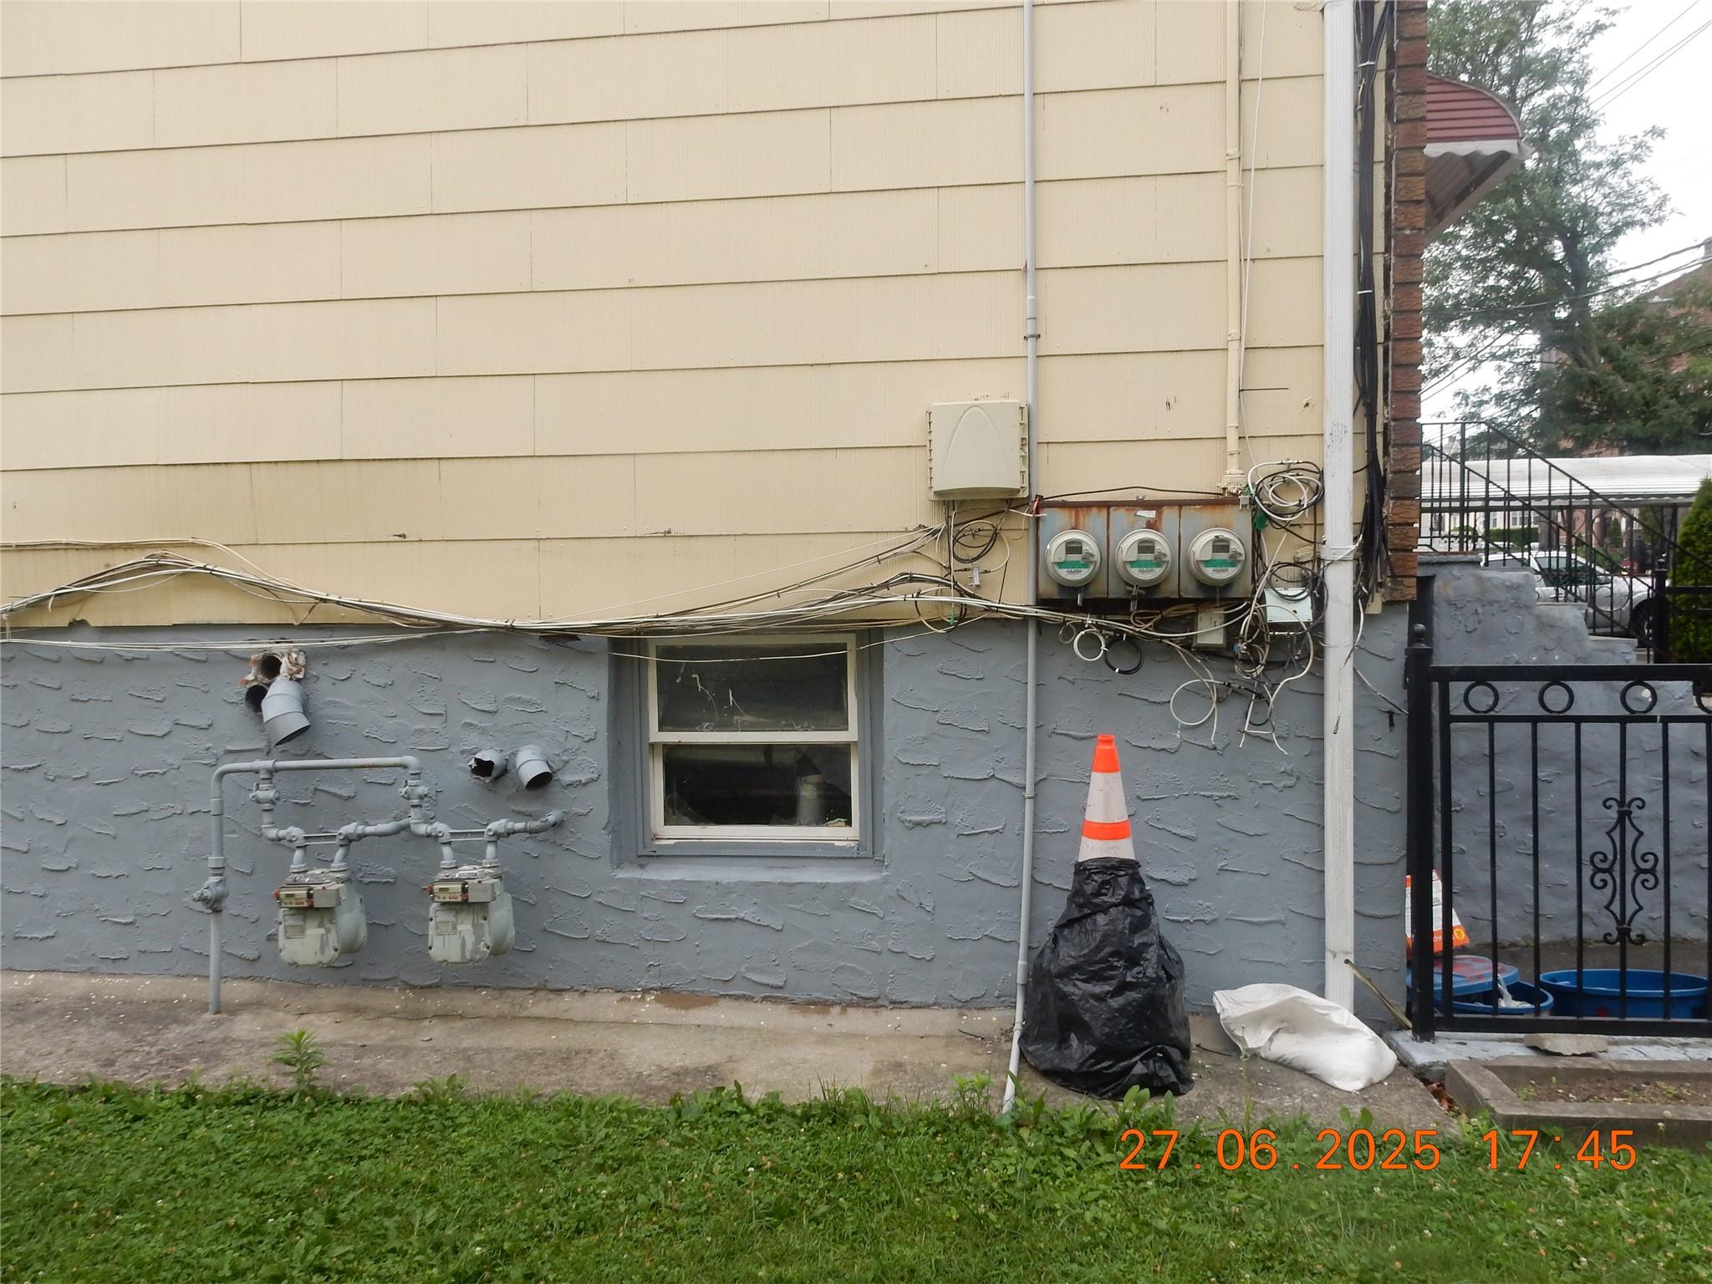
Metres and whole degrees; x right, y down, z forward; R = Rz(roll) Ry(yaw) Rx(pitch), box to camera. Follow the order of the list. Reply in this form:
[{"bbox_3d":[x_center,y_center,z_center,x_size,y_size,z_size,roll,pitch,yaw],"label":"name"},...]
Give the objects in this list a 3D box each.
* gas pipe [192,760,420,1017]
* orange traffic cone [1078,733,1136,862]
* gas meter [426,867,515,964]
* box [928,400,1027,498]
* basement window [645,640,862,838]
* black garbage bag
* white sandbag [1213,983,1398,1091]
[{"bbox_3d":[-1.876,0.849,4.310,0.790,0.890,0.120,0,3,7],"label":"gas pipe"},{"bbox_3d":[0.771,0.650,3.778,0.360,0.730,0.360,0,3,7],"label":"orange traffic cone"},{"bbox_3d":[-1.327,0.938,4.264,0.235,0.320,0.220,-1,3,4],"label":"gas meter"},{"bbox_3d":[0.405,-0.637,4.112,0.320,0.325,0.110,0,3,7],"label":"box"},{"bbox_3d":[-0.365,0.347,4.435,0.765,0.745,0.100,0,3,7],"label":"basement window"},{"bbox_3d":[0.749,0.976,3.746,0.490,0.610,0.490,0,3,7],"label":"black garbage bag"},{"bbox_3d":[1.348,1.177,3.729,0.540,0.200,0.330,1,3,35],"label":"white sandbag"}]

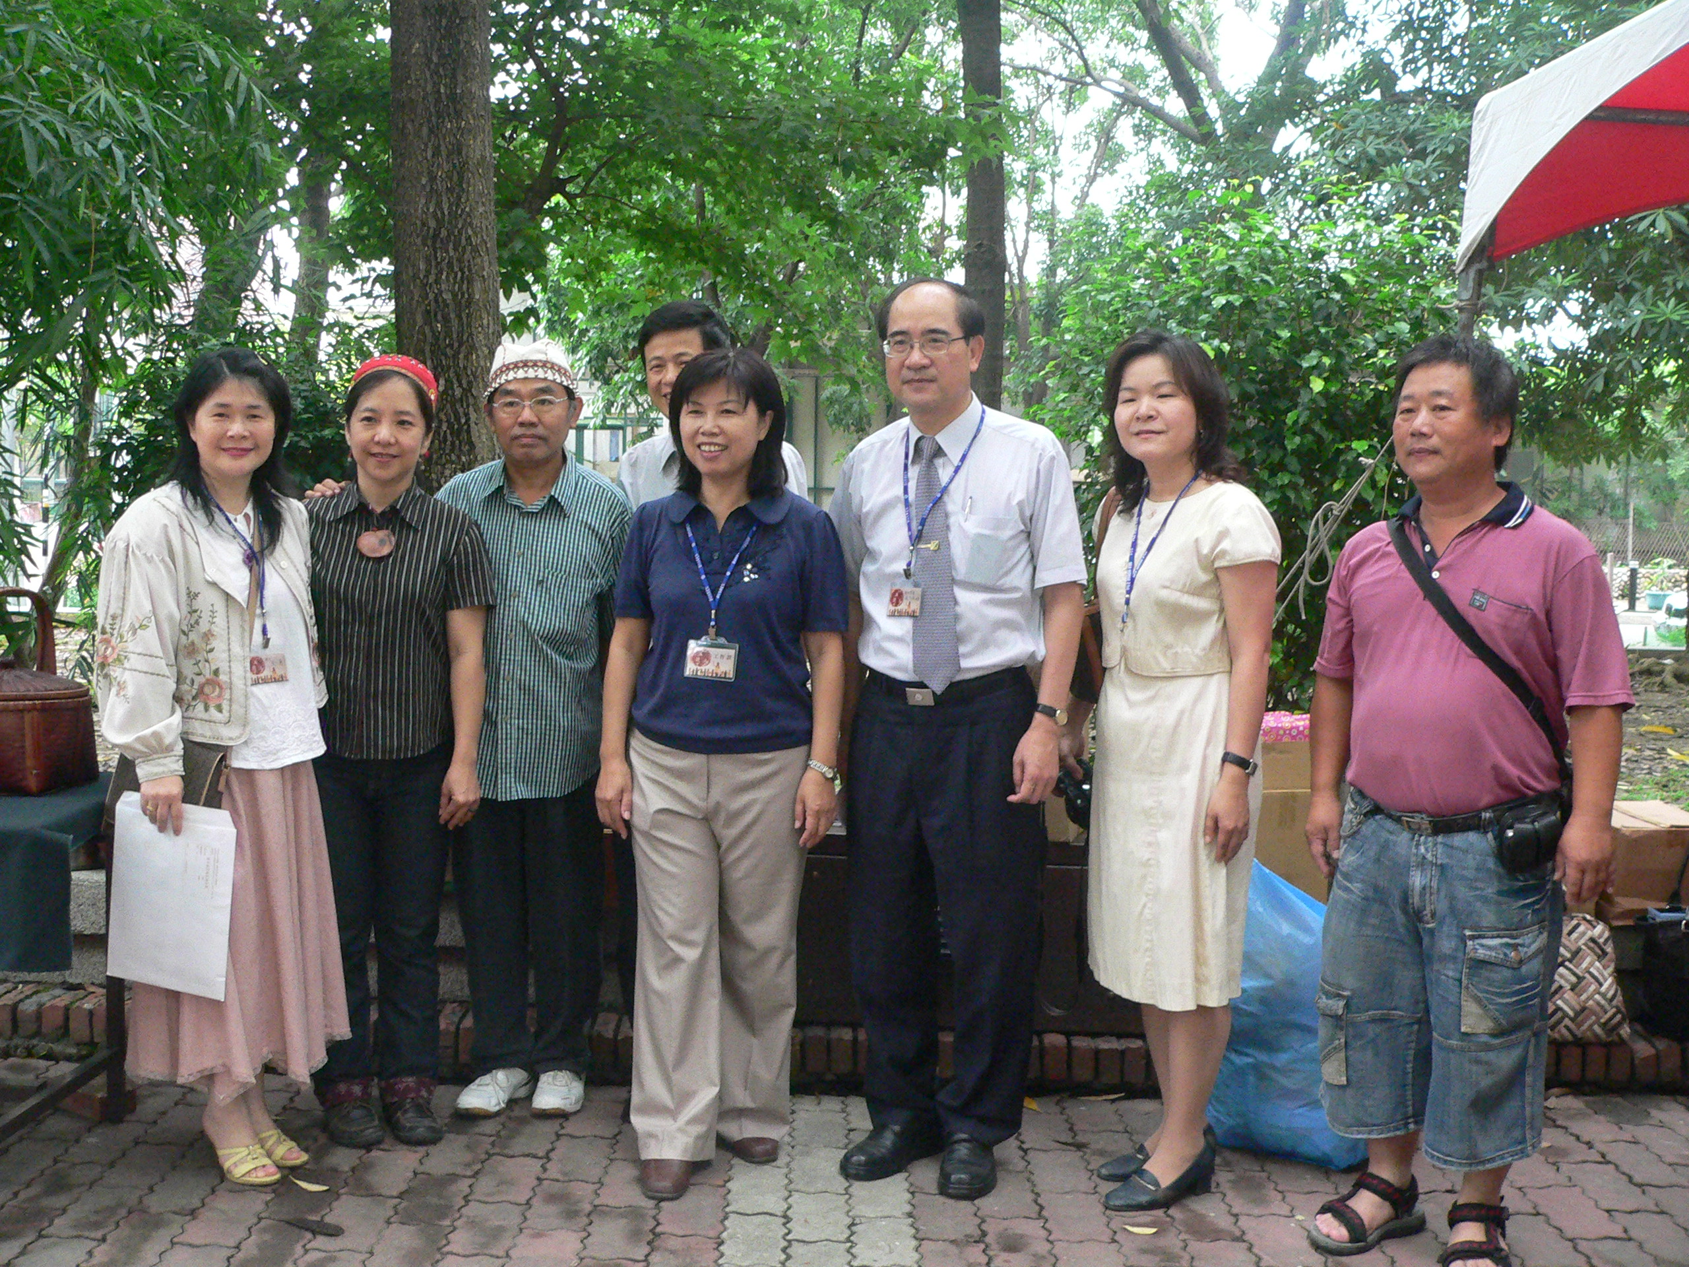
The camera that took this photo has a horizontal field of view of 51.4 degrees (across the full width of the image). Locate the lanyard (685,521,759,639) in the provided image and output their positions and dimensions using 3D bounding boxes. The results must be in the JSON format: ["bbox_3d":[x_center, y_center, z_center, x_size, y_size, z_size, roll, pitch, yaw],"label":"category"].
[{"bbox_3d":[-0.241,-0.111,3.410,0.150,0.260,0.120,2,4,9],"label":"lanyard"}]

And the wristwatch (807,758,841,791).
[{"bbox_3d":[-0.040,0.279,3.460,0.060,0.030,0.050,21,7,-34],"label":"wristwatch"}]

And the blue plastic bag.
[{"bbox_3d":[0.932,0.775,3.730,0.400,0.590,0.400,2,5,15],"label":"blue plastic bag"}]

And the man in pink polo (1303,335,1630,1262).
[{"bbox_3d":[1.113,0.284,3.163,0.590,1.650,0.370,5,6,42],"label":"man in pink polo"}]

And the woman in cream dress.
[{"bbox_3d":[0.623,0.256,3.390,0.340,1.650,0.460,-2,6,-40],"label":"woman in cream dress"}]

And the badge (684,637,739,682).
[{"bbox_3d":[-0.253,0.048,3.340,0.104,0.084,0.008,5,4,8],"label":"badge"}]

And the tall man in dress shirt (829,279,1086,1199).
[{"bbox_3d":[0.215,0.191,3.465,0.540,1.750,0.330,3,5,23],"label":"tall man in dress shirt"}]

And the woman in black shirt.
[{"bbox_3d":[-0.926,0.233,3.622,0.460,1.590,0.290,1,4,-2],"label":"woman in black shirt"}]

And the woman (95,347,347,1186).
[{"bbox_3d":[-1.216,0.247,3.425,0.510,1.580,0.380,-1,5,-28],"label":"woman"}]

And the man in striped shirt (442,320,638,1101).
[{"bbox_3d":[-0.671,0.202,3.775,0.520,1.640,0.310,2,4,12],"label":"man in striped shirt"}]

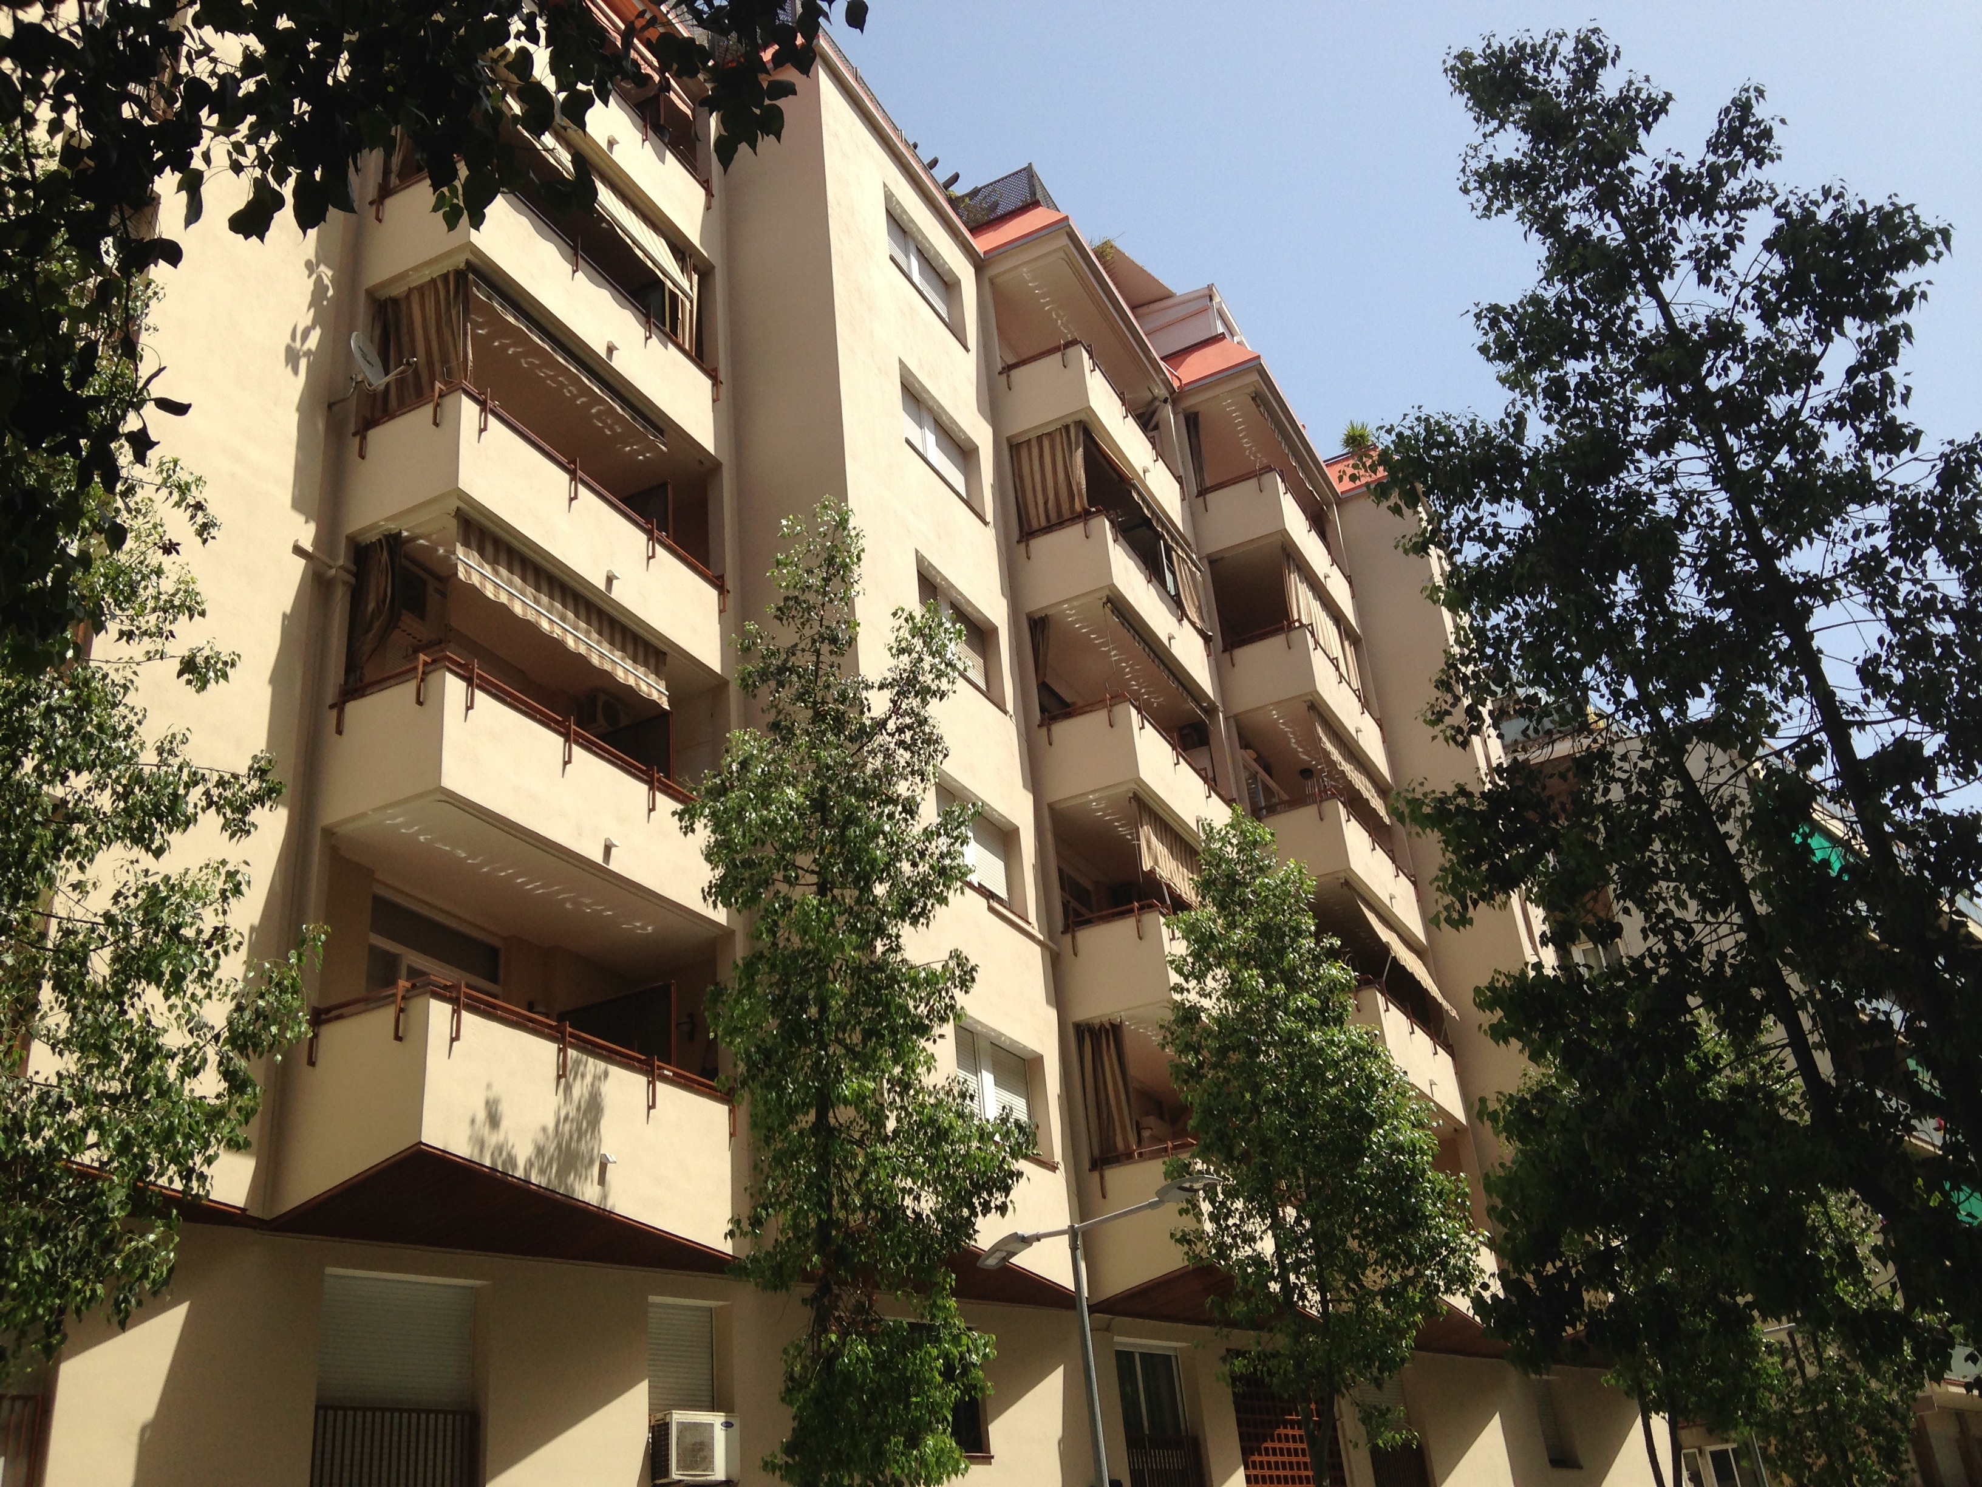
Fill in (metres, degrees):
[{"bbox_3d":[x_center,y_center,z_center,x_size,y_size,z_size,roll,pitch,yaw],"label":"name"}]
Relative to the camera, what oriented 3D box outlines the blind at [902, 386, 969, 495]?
[{"bbox_3d":[-0.812,-3.898,25.021,0.101,1.247,2.184,-17,-29,22],"label":"blind"}]

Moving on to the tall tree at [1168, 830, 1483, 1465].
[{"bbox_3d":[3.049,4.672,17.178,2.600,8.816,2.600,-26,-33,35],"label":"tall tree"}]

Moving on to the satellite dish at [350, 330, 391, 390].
[{"bbox_3d":[-5.923,-3.651,18.002,0.157,0.647,0.598,-21,-28,3],"label":"satellite dish"}]

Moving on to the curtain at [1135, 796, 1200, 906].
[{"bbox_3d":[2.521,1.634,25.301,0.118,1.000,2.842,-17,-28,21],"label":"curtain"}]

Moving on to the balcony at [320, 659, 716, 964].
[{"bbox_3d":[-4.353,0.797,18.156,1.470,1.176,4.263,-17,-28,21],"label":"balcony"}]

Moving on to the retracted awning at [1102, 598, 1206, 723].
[{"bbox_3d":[2.355,-1.156,26.579,0.232,0.246,3.741,-17,-29,22],"label":"retracted awning"}]

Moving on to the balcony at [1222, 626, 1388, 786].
[{"bbox_3d":[5.259,-0.341,31.152,1.470,1.176,4.263,-17,-28,21],"label":"balcony"}]

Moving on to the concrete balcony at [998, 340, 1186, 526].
[{"bbox_3d":[1.617,-4.296,28.274,1.276,1.218,3.857,-17,-29,22],"label":"concrete balcony"}]

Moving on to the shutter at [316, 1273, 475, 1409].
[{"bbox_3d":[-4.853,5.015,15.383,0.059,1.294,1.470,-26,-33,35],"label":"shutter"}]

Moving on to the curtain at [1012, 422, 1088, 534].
[{"bbox_3d":[0.851,-3.630,26.191,1.087,1.740,0.131,-17,-29,22],"label":"curtain"}]

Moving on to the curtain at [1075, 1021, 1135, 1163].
[{"bbox_3d":[1.403,4.175,22.445,0.606,1.856,0.145,-17,-29,22],"label":"curtain"}]

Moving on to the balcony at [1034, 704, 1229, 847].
[{"bbox_3d":[2.143,0.914,26.388,1.470,1.176,4.263,-17,-28,21],"label":"balcony"}]

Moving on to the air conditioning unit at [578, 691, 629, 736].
[{"bbox_3d":[-4.271,-0.334,20.887,0.274,0.470,0.676,-17,-28,21],"label":"air conditioning unit"}]

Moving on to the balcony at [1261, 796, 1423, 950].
[{"bbox_3d":[5.523,2.285,29.857,1.470,1.176,4.263,-17,-28,21],"label":"balcony"}]

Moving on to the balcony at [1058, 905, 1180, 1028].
[{"bbox_3d":[2.407,3.540,25.093,1.470,1.176,4.263,-17,-28,21],"label":"balcony"}]

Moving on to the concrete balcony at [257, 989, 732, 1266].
[{"bbox_3d":[-4.041,3.520,16.396,1.566,1.537,4.089,-17,-29,22],"label":"concrete balcony"}]

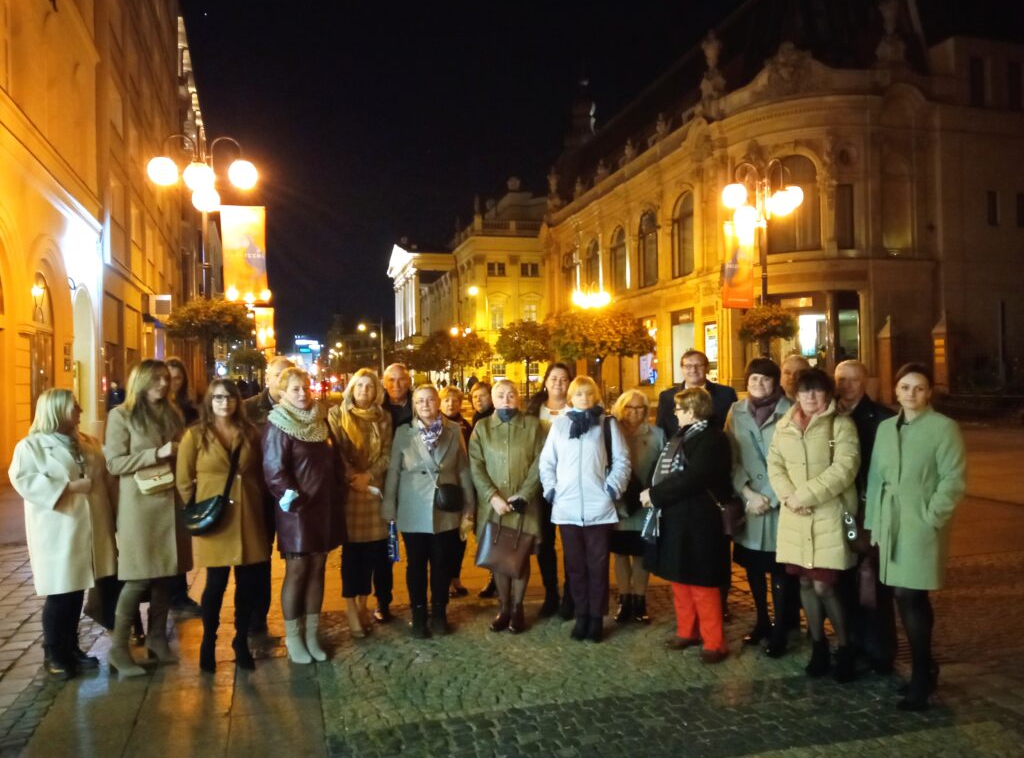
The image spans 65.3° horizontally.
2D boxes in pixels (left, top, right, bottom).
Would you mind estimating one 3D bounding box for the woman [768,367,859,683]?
[{"bbox_3d":[1.650,0.777,4.362,0.480,1.650,0.350,-1,0,17],"label":"woman"}]

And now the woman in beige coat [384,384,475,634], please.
[{"bbox_3d":[-0.543,0.847,5.226,0.570,1.610,0.360,-1,0,-7],"label":"woman in beige coat"}]

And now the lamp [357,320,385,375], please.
[{"bbox_3d":[-15.927,-2.204,90.017,2.900,9.000,0.500,-1,0,-6],"label":"lamp"}]

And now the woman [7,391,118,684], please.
[{"bbox_3d":[-2.632,0.878,4.690,0.420,1.630,0.530,-1,0,35],"label":"woman"}]

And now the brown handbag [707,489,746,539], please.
[{"bbox_3d":[1.325,0.814,4.800,0.120,0.270,0.250,-1,0,25],"label":"brown handbag"}]

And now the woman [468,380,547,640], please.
[{"bbox_3d":[-0.040,0.826,5.288,0.520,1.630,0.380,-1,0,0],"label":"woman"}]

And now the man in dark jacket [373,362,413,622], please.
[{"bbox_3d":[-0.797,0.773,5.579,0.540,1.770,0.360,-1,0,-7],"label":"man in dark jacket"}]

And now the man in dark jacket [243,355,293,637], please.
[{"bbox_3d":[-1.583,0.763,5.348,0.540,1.827,0.360,-1,0,-23],"label":"man in dark jacket"}]

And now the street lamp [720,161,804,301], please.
[{"bbox_3d":[4.388,-1.069,14.010,1.450,5.300,1.450,-1,0,17],"label":"street lamp"}]

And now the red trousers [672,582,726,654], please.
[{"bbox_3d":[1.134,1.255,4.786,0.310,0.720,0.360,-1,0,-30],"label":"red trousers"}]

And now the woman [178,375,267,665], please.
[{"bbox_3d":[-1.695,0.838,4.679,0.530,1.681,0.370,-1,0,-29],"label":"woman"}]

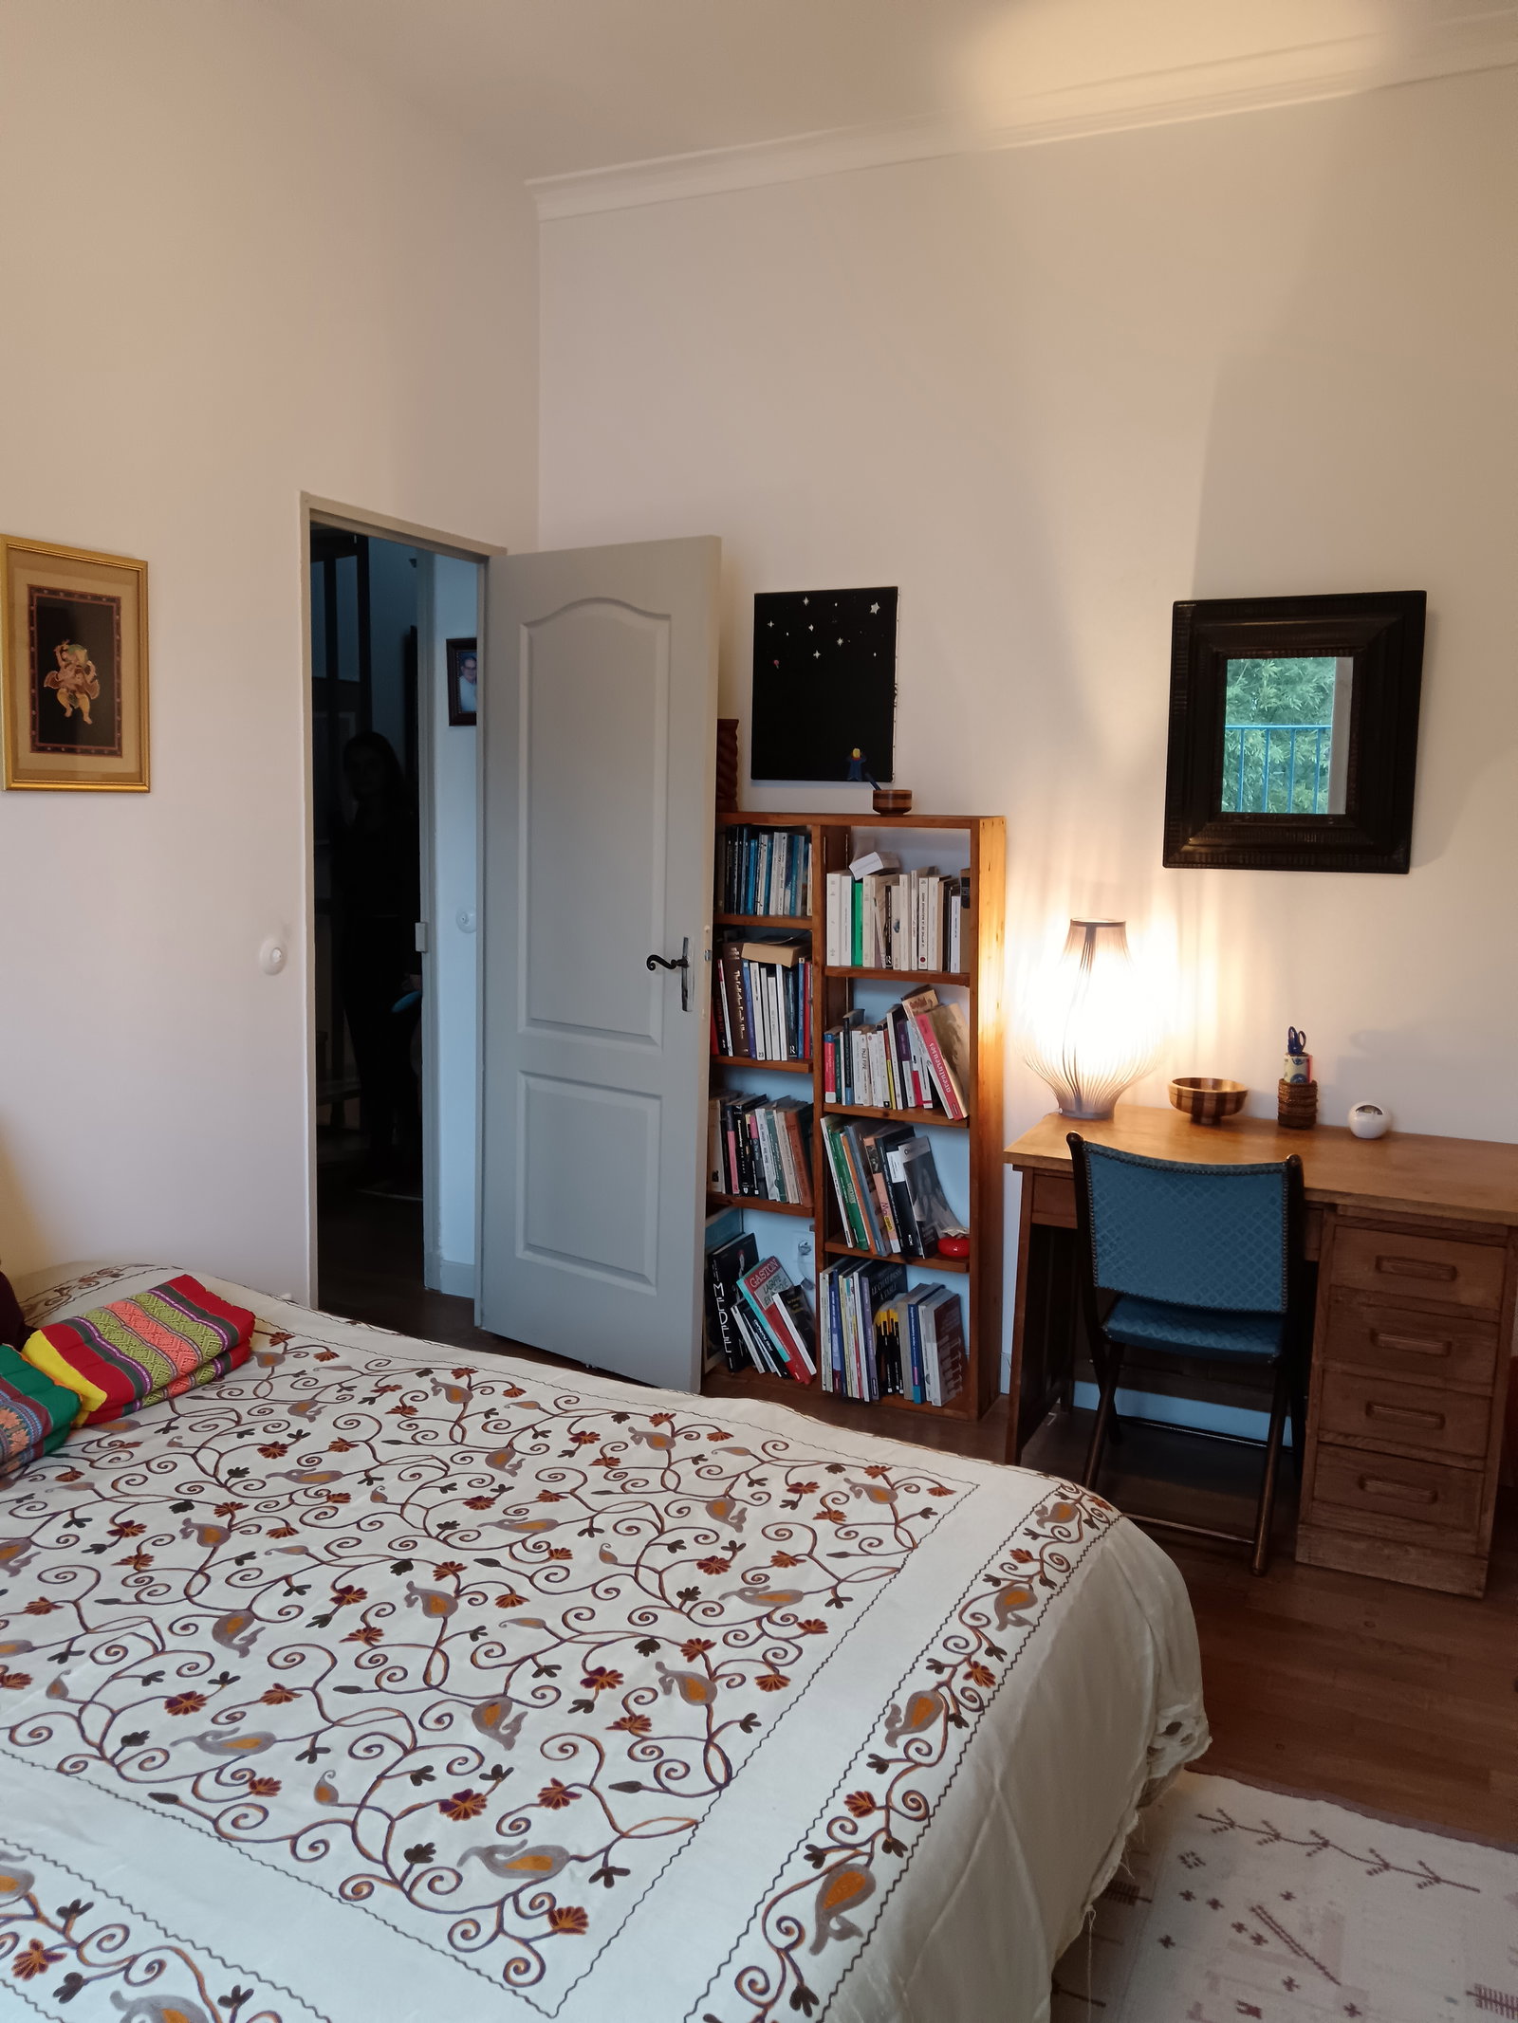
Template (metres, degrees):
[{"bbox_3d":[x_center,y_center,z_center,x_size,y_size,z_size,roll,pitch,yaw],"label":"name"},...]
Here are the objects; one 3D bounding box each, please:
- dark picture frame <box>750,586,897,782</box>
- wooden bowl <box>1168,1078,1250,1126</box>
[{"bbox_3d":[0.162,-0.804,3.910,0.376,0.461,0.023,4,7,23],"label":"dark picture frame"},{"bbox_3d":[1.012,0.208,3.555,0.178,0.085,0.178,4,7,23],"label":"wooden bowl"}]

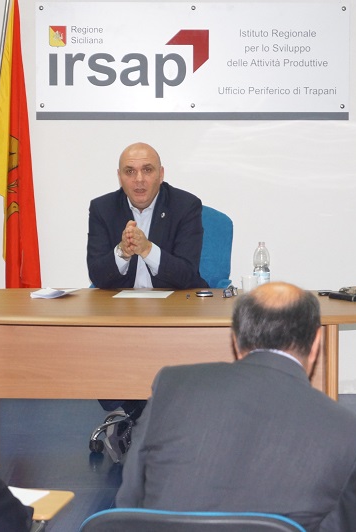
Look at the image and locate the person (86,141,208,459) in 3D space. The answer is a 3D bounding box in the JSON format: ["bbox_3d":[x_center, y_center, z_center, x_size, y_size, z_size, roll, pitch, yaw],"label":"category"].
[{"bbox_3d":[-0.127,0.153,7.705,0.520,1.320,0.800,0,5,4],"label":"person"}]

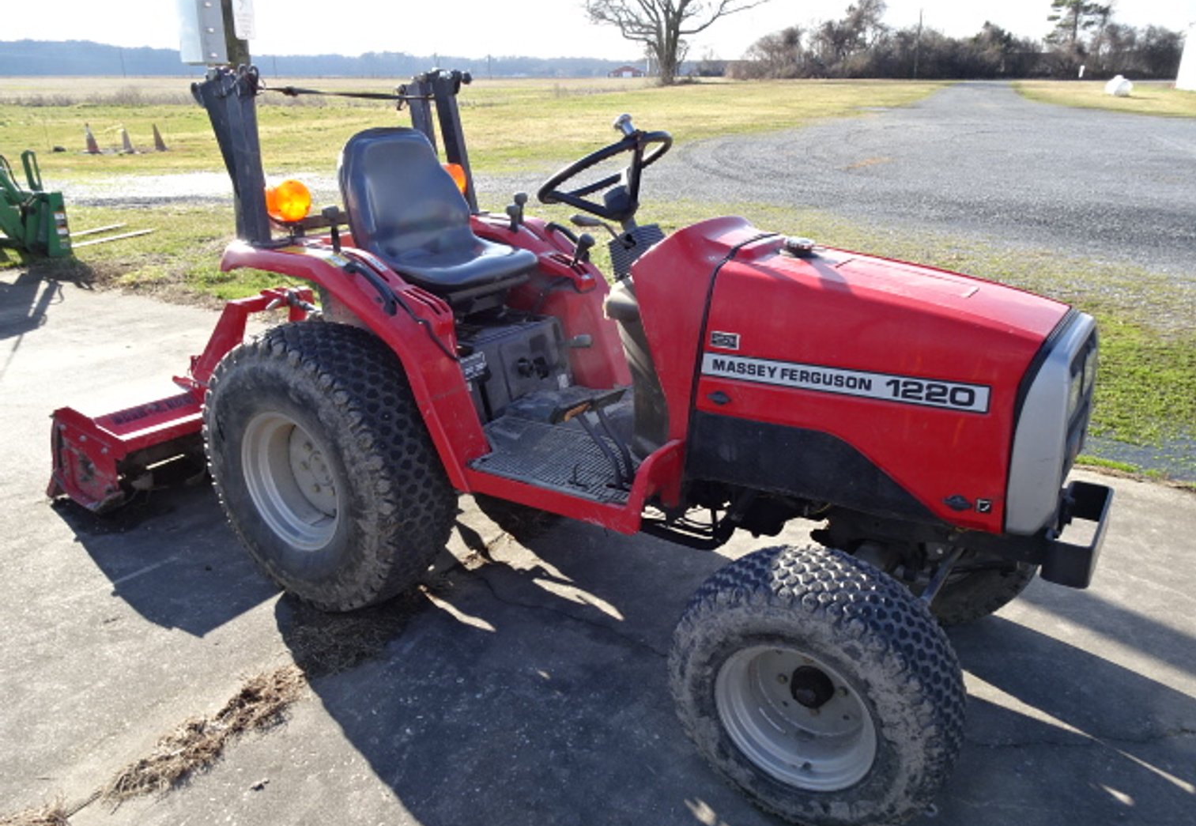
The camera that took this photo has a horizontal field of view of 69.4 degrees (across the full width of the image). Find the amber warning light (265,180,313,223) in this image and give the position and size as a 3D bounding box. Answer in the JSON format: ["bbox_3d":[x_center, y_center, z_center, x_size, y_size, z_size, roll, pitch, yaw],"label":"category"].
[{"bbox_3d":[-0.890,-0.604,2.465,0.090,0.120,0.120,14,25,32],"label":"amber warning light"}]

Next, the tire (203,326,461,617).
[{"bbox_3d":[-0.792,0.159,2.526,0.840,0.835,0.305,14,25,32],"label":"tire"}]

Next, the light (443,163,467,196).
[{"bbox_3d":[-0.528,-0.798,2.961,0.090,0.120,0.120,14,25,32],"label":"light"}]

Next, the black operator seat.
[{"bbox_3d":[-0.465,-0.606,2.572,0.480,0.460,0.480,14,25,32],"label":"black operator seat"}]

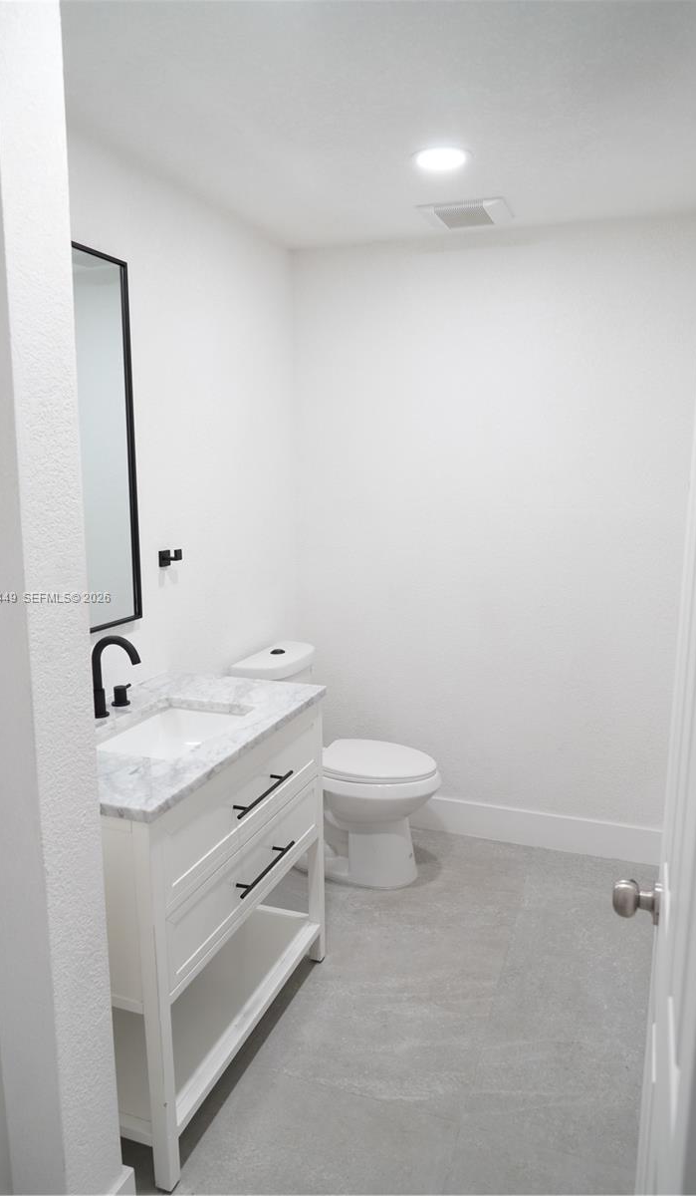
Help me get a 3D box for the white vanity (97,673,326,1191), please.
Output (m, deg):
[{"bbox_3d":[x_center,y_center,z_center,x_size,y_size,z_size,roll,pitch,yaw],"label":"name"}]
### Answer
[{"bbox_3d":[-0.480,0.776,2.160,0.546,0.909,0.920,3,11,20],"label":"white vanity"}]

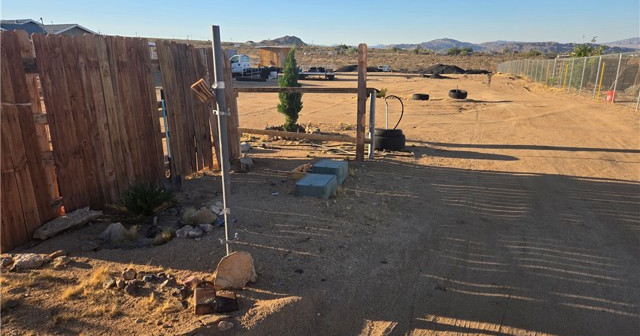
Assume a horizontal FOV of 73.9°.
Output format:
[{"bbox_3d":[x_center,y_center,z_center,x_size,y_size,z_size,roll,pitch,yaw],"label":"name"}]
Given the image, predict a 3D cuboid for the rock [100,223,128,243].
[{"bbox_3d":[-1.943,0.607,4.030,0.250,0.170,0.210,0,15,0],"label":"rock"}]

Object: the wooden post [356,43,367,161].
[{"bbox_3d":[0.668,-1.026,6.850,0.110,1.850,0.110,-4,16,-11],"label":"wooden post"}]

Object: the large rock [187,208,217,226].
[{"bbox_3d":[-1.216,0.491,4.345,0.280,0.130,0.220,-5,16,-15],"label":"large rock"}]

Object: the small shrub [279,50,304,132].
[{"bbox_3d":[-0.709,-1.787,9.870,0.530,1.880,0.530,0,15,0],"label":"small shrub"}]

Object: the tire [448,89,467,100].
[{"bbox_3d":[5.147,-2.724,15.800,0.680,0.230,0.680,0,15,0],"label":"tire"}]

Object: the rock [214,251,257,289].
[{"bbox_3d":[-0.629,0.741,3.127,0.290,0.260,0.130,-3,15,-9],"label":"rock"}]

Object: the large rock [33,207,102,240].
[{"bbox_3d":[-2.518,0.530,4.258,0.220,0.120,0.650,6,16,22],"label":"large rock"}]

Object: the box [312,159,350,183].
[{"bbox_3d":[0.155,0.052,5.850,0.400,0.190,0.410,4,16,13],"label":"box"}]

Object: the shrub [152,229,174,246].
[{"bbox_3d":[-1.461,0.654,3.970,0.210,0.140,0.190,0,15,0],"label":"shrub"}]

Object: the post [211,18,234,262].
[{"bbox_3d":[-0.777,-0.138,3.358,0.060,1.900,0.060,0,15,0],"label":"post"}]

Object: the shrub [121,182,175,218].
[{"bbox_3d":[-1.916,0.357,4.750,0.620,0.370,0.560,0,15,0],"label":"shrub"}]

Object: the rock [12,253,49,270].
[{"bbox_3d":[-2.365,0.747,3.472,0.270,0.100,0.170,-6,16,-19],"label":"rock"}]

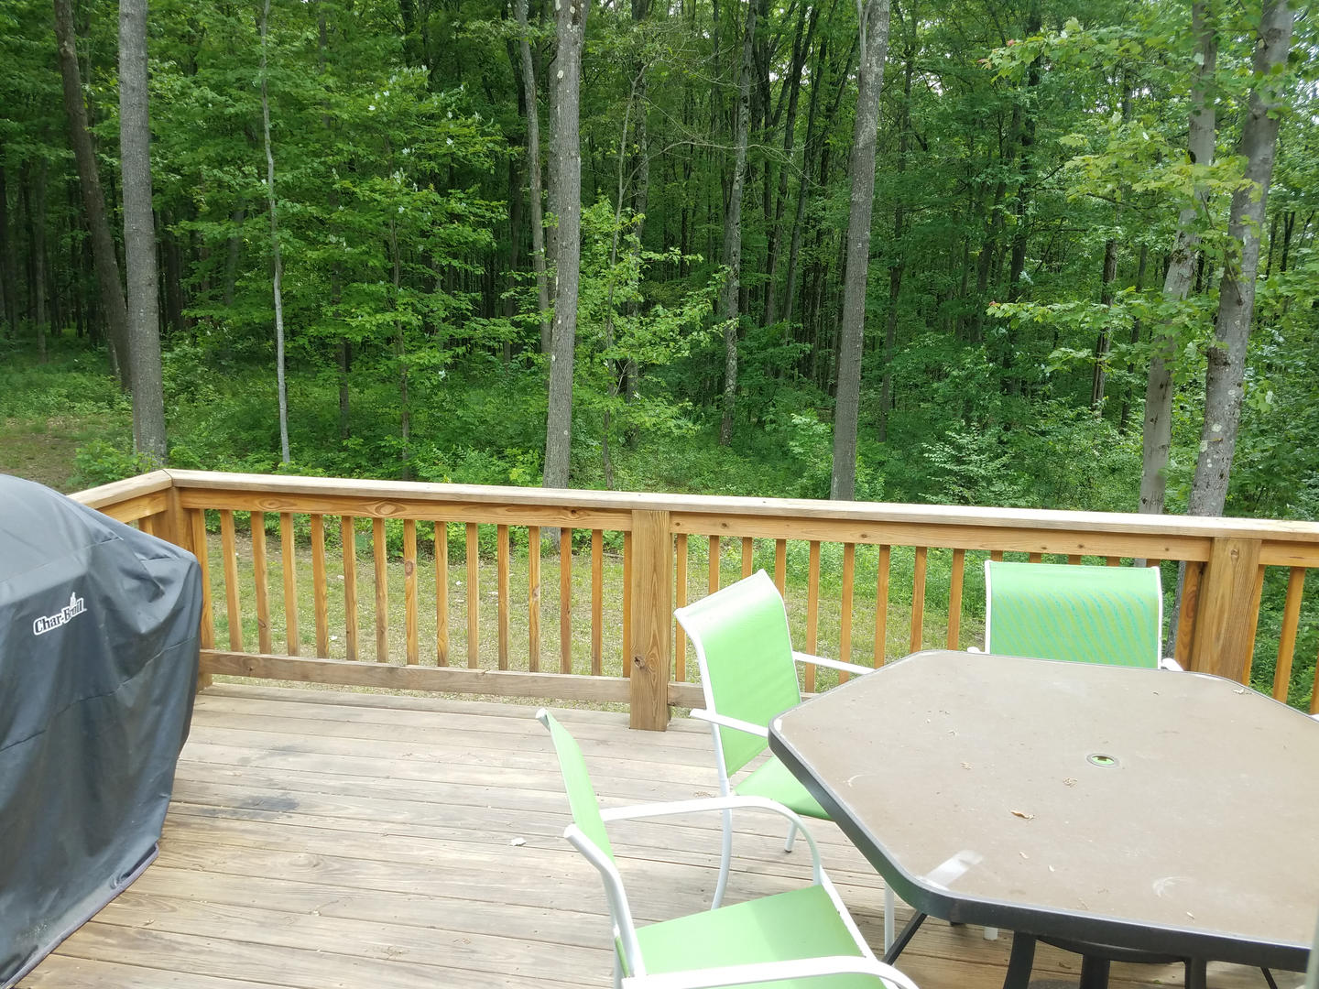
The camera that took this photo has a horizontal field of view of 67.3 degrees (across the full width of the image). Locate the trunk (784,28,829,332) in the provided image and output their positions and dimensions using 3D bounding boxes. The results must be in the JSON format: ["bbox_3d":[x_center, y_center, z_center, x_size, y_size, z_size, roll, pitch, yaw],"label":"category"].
[{"bbox_3d":[4.022,-8.454,27.183,0.260,8.114,0.240,7,10,6],"label":"trunk"}]

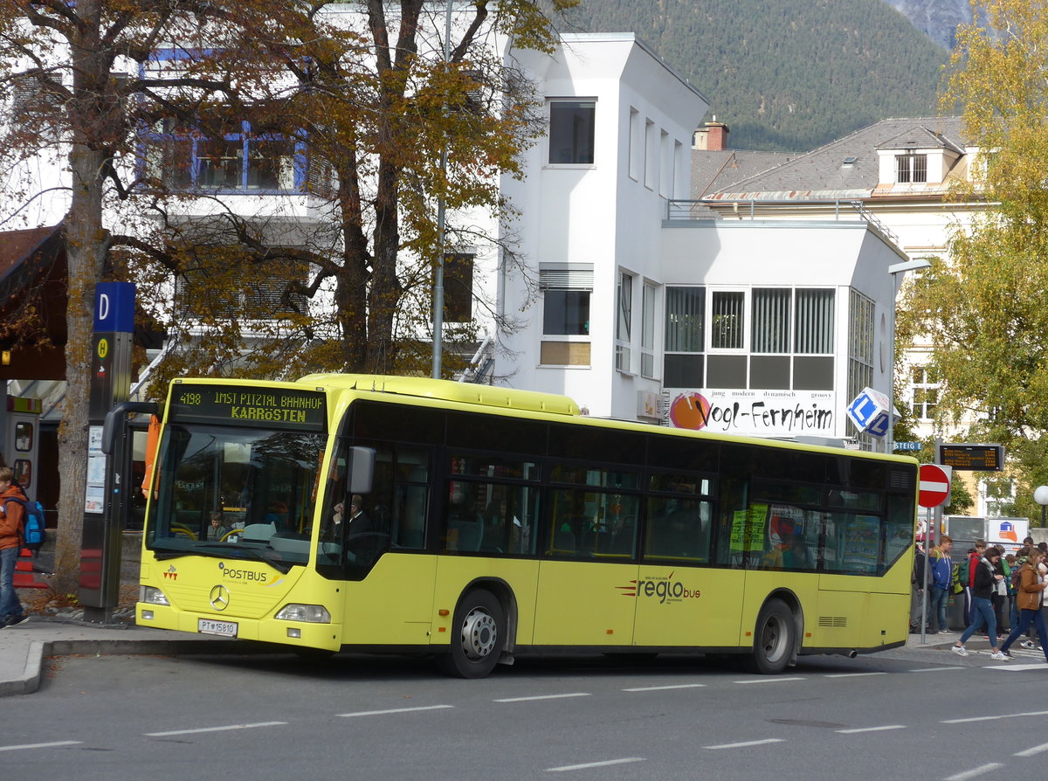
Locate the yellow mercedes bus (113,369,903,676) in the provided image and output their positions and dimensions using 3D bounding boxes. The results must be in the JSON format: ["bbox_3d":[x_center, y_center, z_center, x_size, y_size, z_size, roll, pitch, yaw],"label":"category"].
[{"bbox_3d":[0.531,1.588,33.410,2.550,3.100,11.950,3,-3,35],"label":"yellow mercedes bus"}]

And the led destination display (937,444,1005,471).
[{"bbox_3d":[7.765,1.168,51.000,1.140,0.460,0.220,1,-3,33],"label":"led destination display"}]

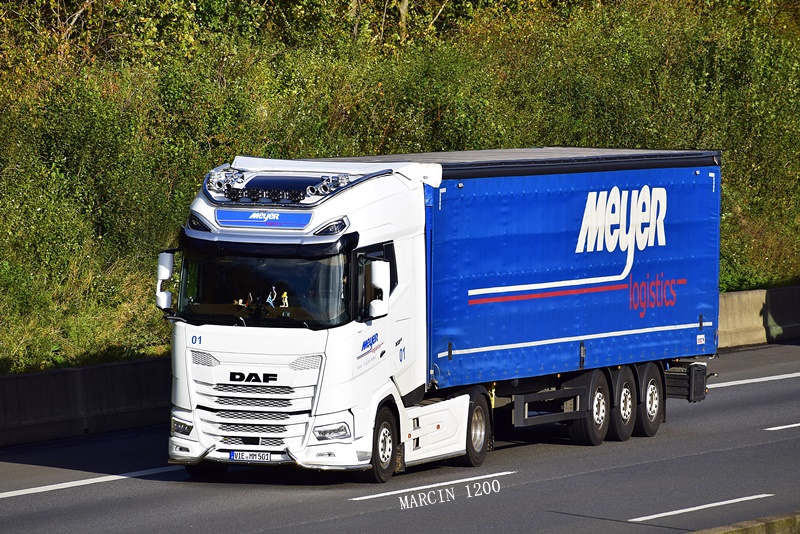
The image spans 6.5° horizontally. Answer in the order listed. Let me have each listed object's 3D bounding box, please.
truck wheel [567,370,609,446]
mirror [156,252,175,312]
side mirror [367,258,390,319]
[{"bbox_3d":[2.591,1.946,96.707,0.389,1.060,1.060,1,2,18],"label":"truck wheel"},{"bbox_3d":[-2.929,0.173,87.447,0.232,0.727,0.172,1,2,18],"label":"mirror"},{"bbox_3d":[-0.266,0.259,86.558,0.242,0.727,0.172,1,2,18],"label":"side mirror"}]

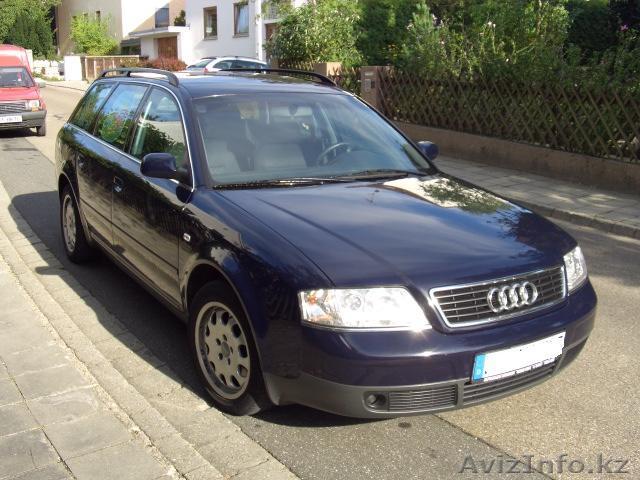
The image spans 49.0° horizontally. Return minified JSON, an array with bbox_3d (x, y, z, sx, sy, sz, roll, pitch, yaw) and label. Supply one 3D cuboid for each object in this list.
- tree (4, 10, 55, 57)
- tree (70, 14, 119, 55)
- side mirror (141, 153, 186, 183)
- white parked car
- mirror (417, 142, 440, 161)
[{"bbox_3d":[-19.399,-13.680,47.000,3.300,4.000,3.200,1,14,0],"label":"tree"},{"bbox_3d":[-12.645,-10.788,39.438,2.700,3.600,2.700,-8,17,-32],"label":"tree"},{"bbox_3d":[-0.796,-0.363,3.526,0.230,0.150,0.130,-8,17,-32],"label":"side mirror"},{"bbox_3d":[-3.029,-6.702,28.903,4.400,1.500,1.750,-8,17,-32],"label":"white parked car"},{"bbox_3d":[0.692,-0.563,4.467,0.220,0.145,0.140,-8,17,-32],"label":"mirror"}]

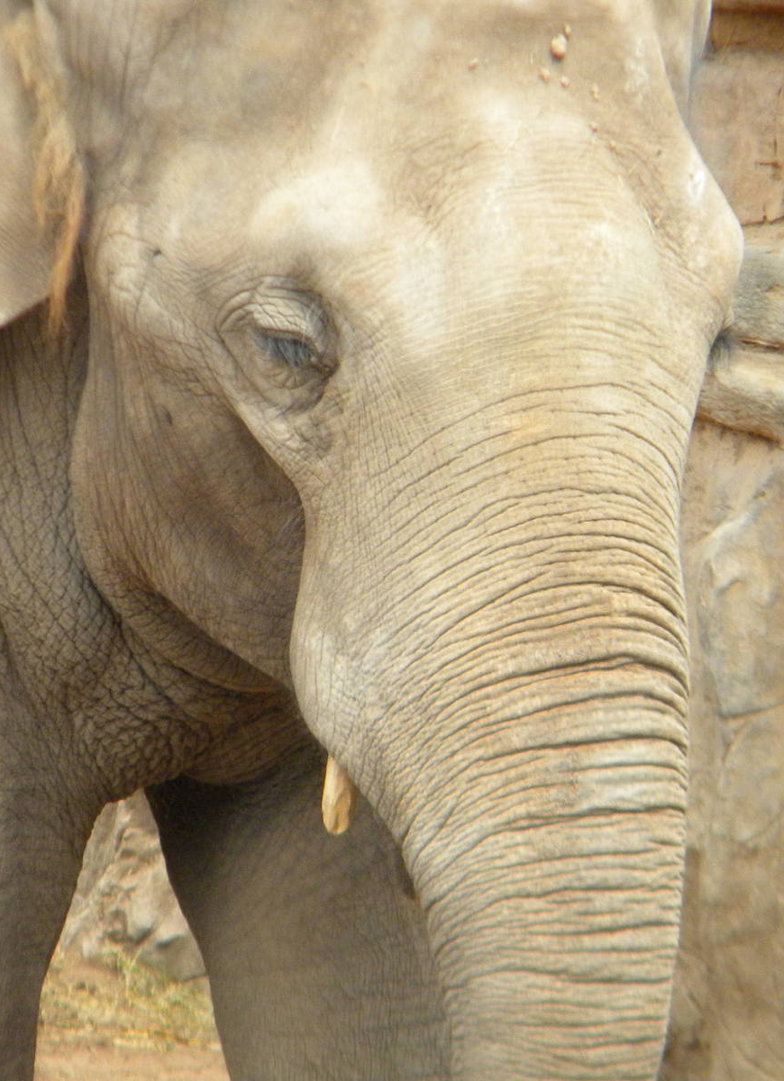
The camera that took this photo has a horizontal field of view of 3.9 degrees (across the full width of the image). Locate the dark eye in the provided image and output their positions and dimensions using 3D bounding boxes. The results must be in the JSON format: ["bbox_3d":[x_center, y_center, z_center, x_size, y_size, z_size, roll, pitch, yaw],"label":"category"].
[{"bbox_3d":[-0.108,-0.197,12.000,0.057,0.040,0.030,2,5,21],"label":"dark eye"}]

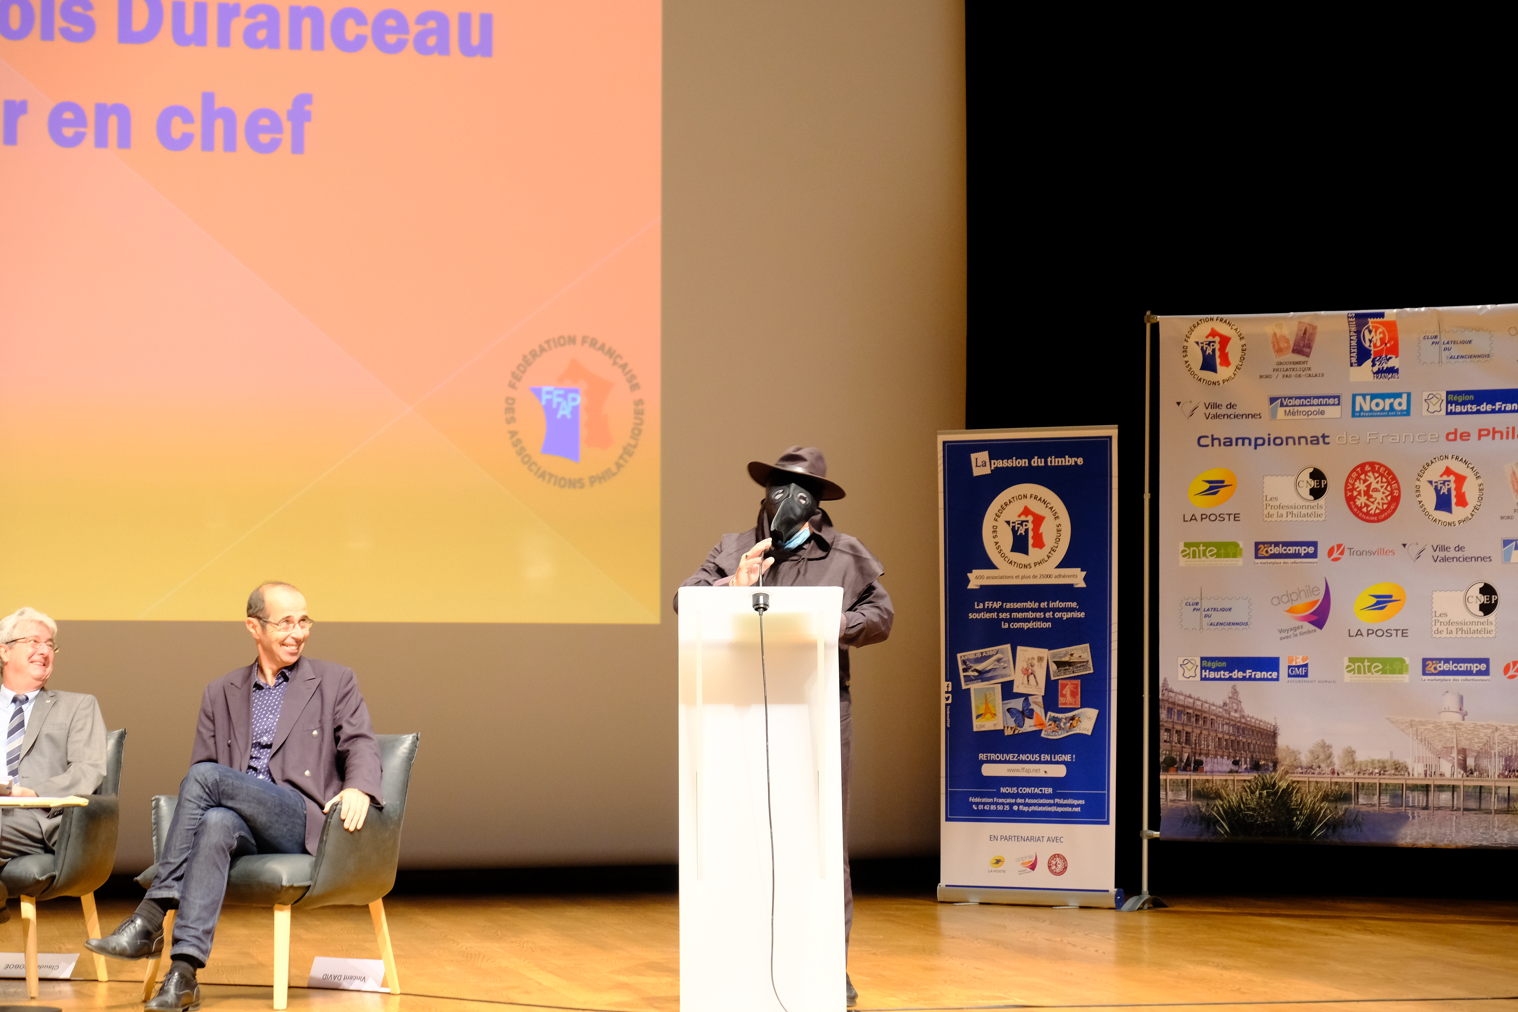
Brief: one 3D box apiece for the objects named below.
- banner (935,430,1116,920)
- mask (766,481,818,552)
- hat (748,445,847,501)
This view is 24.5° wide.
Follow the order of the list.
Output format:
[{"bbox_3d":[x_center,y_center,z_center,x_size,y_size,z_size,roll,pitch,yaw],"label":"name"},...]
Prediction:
[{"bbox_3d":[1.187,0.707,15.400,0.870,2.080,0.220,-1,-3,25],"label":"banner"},{"bbox_3d":[0.098,0.027,10.480,0.165,0.200,0.200,12,-4,14],"label":"mask"},{"bbox_3d":[0.127,-0.120,10.580,0.310,0.125,0.340,16,-8,11],"label":"hat"}]

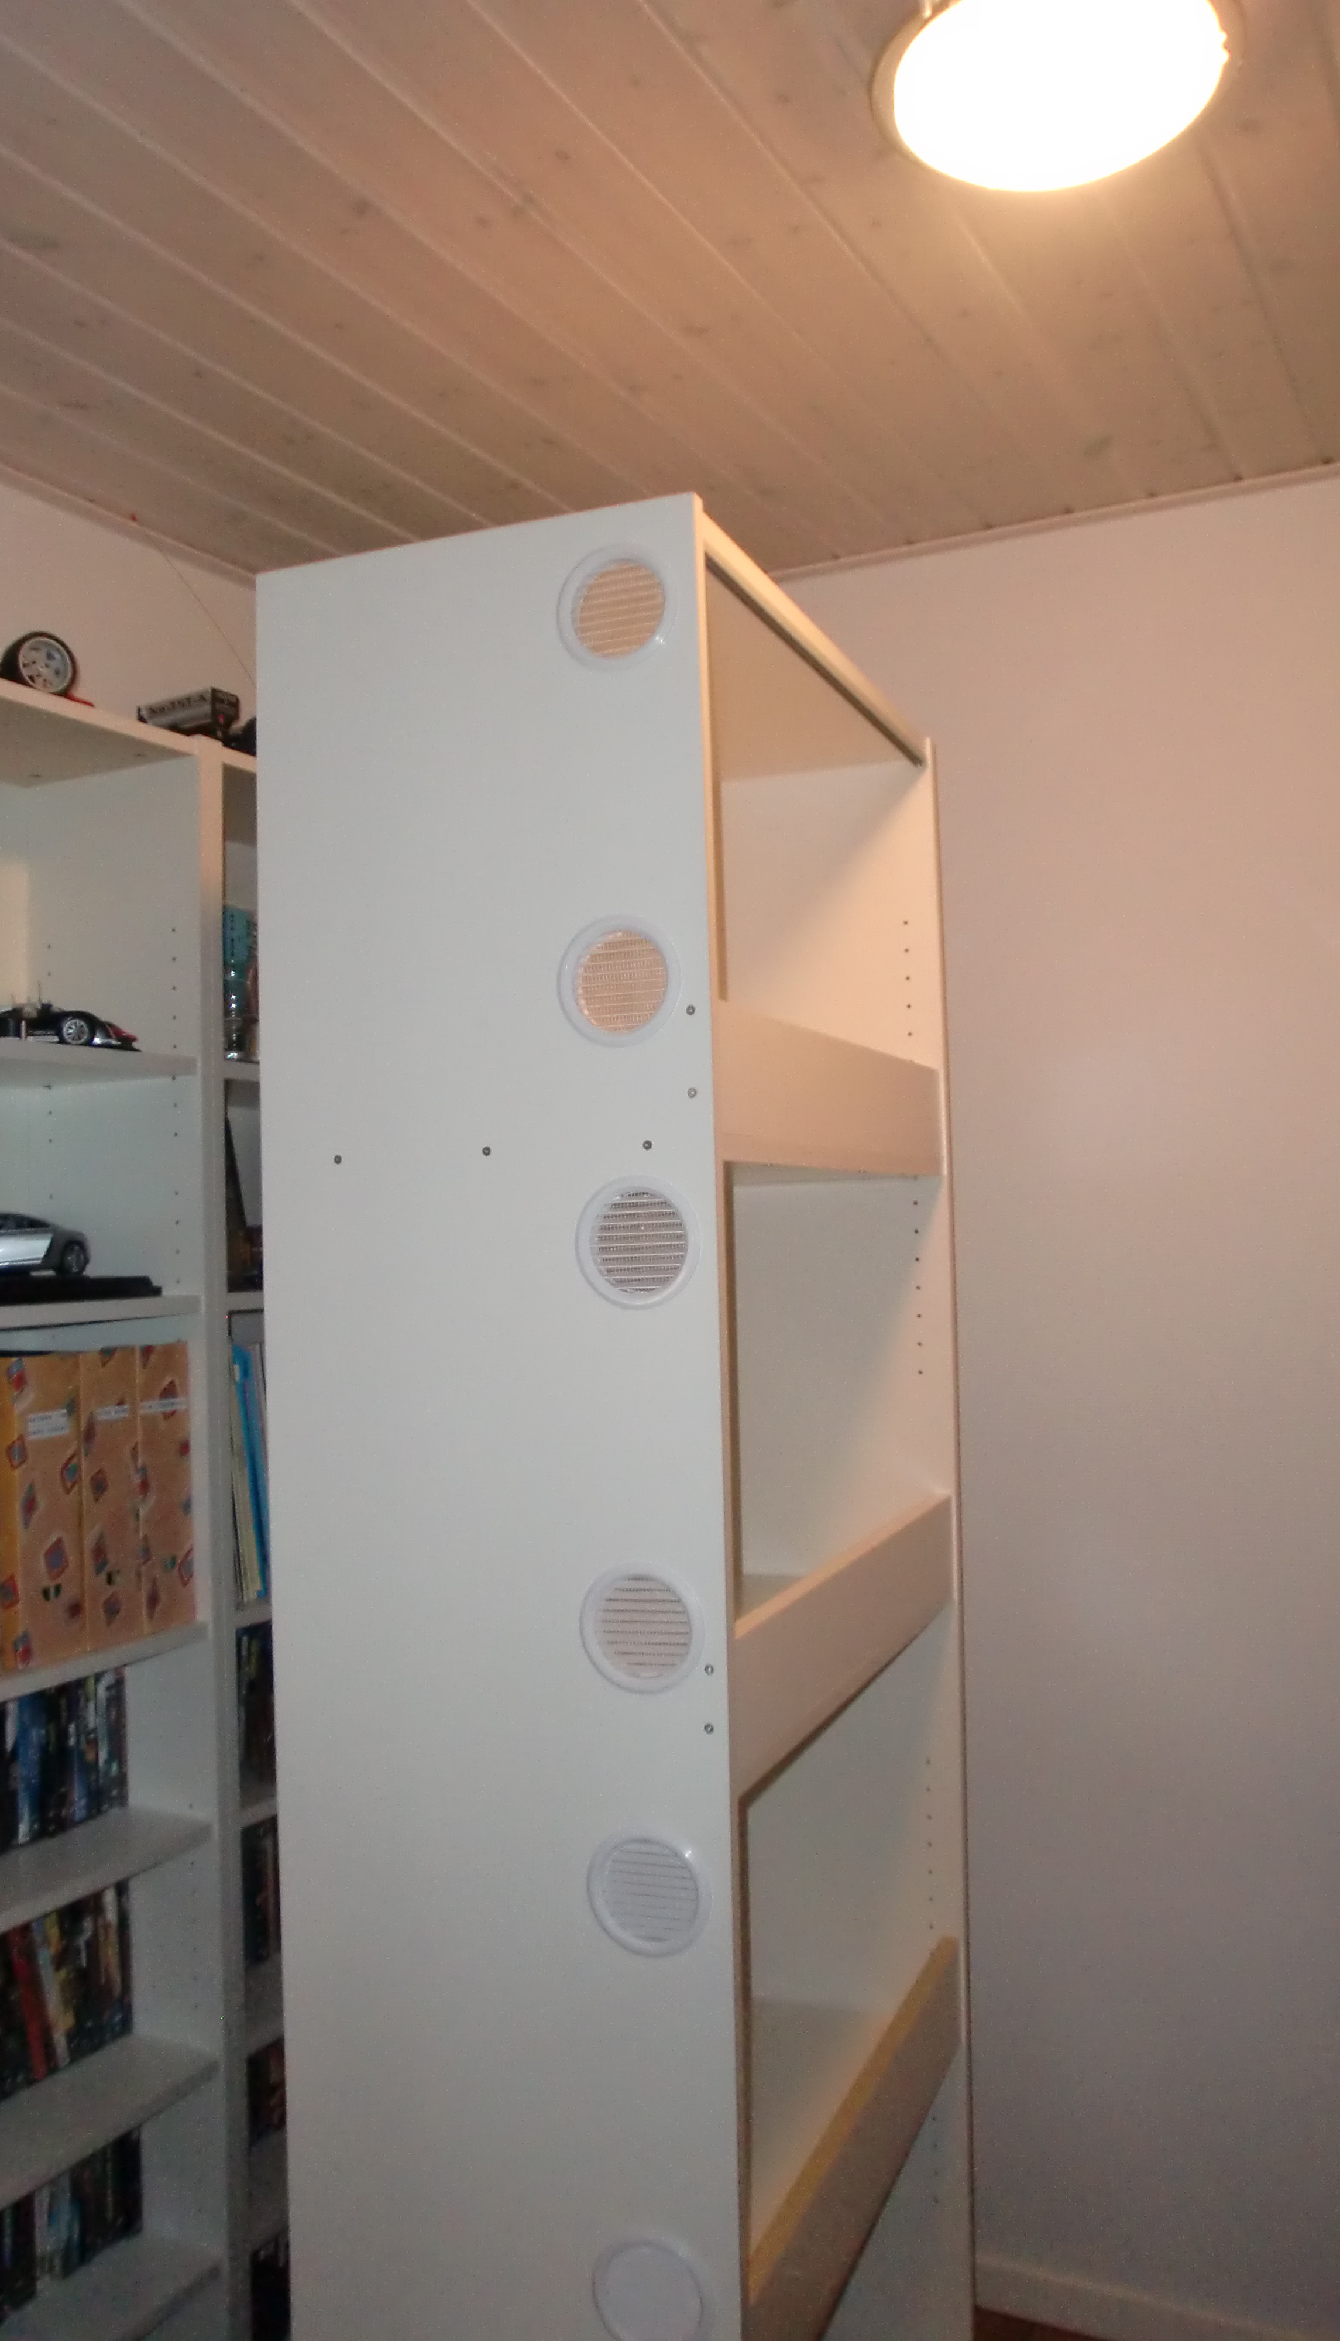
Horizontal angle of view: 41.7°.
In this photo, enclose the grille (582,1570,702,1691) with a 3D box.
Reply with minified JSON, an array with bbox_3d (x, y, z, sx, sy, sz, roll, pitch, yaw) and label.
[{"bbox_3d":[-0.019,0.338,1.294,0.095,0.095,0.013,-2,-2,21],"label":"grille"}]

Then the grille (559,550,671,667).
[{"bbox_3d":[-0.038,-0.419,1.316,0.095,0.095,0.013,-2,-2,21],"label":"grille"}]

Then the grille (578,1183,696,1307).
[{"bbox_3d":[-0.023,0.055,1.301,0.095,0.095,0.013,-2,-2,21],"label":"grille"}]

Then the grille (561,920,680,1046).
[{"bbox_3d":[-0.037,-0.140,1.310,0.095,0.095,0.013,-2,-2,21],"label":"grille"}]

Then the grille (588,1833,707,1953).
[{"bbox_3d":[-0.015,0.530,1.288,0.095,0.095,0.013,-2,-2,21],"label":"grille"}]

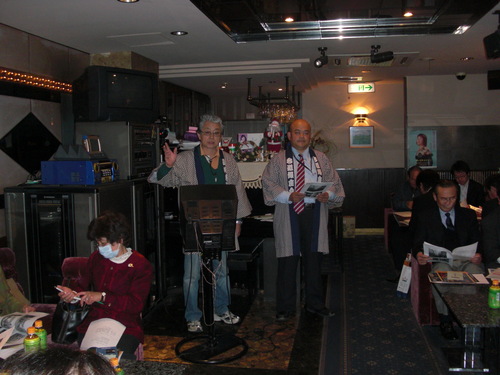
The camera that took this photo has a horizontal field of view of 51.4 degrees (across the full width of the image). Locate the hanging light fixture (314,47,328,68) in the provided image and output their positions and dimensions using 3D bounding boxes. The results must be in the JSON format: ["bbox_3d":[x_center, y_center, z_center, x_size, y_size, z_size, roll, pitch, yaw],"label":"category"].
[{"bbox_3d":[0.705,-1.282,5.130,0.130,0.205,0.210,2,5,29],"label":"hanging light fixture"}]

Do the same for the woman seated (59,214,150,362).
[{"bbox_3d":[-0.718,0.694,2.627,0.500,1.110,0.740,1,5,19],"label":"woman seated"}]

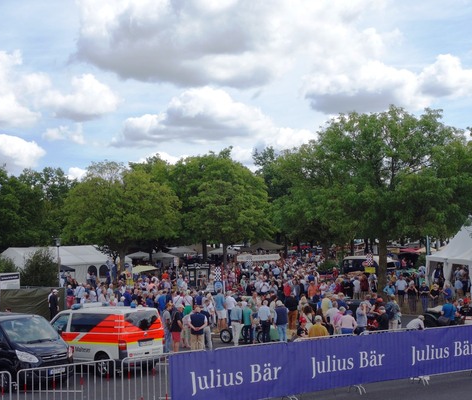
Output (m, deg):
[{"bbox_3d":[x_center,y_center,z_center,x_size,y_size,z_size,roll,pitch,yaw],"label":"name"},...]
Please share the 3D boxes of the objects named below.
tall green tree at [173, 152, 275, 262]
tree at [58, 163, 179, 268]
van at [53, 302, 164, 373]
[{"bbox_3d":[-1.256,1.446,72.009,9.580,12.431,9.200,-1,-3,0],"label":"tall green tree"},{"bbox_3d":[-7.708,2.092,51.965,8.004,9.572,7.800,-1,-3,0],"label":"tree"},{"bbox_3d":[-4.711,4.525,25.605,4.850,2.070,1.920,-3,-3,39],"label":"van"}]

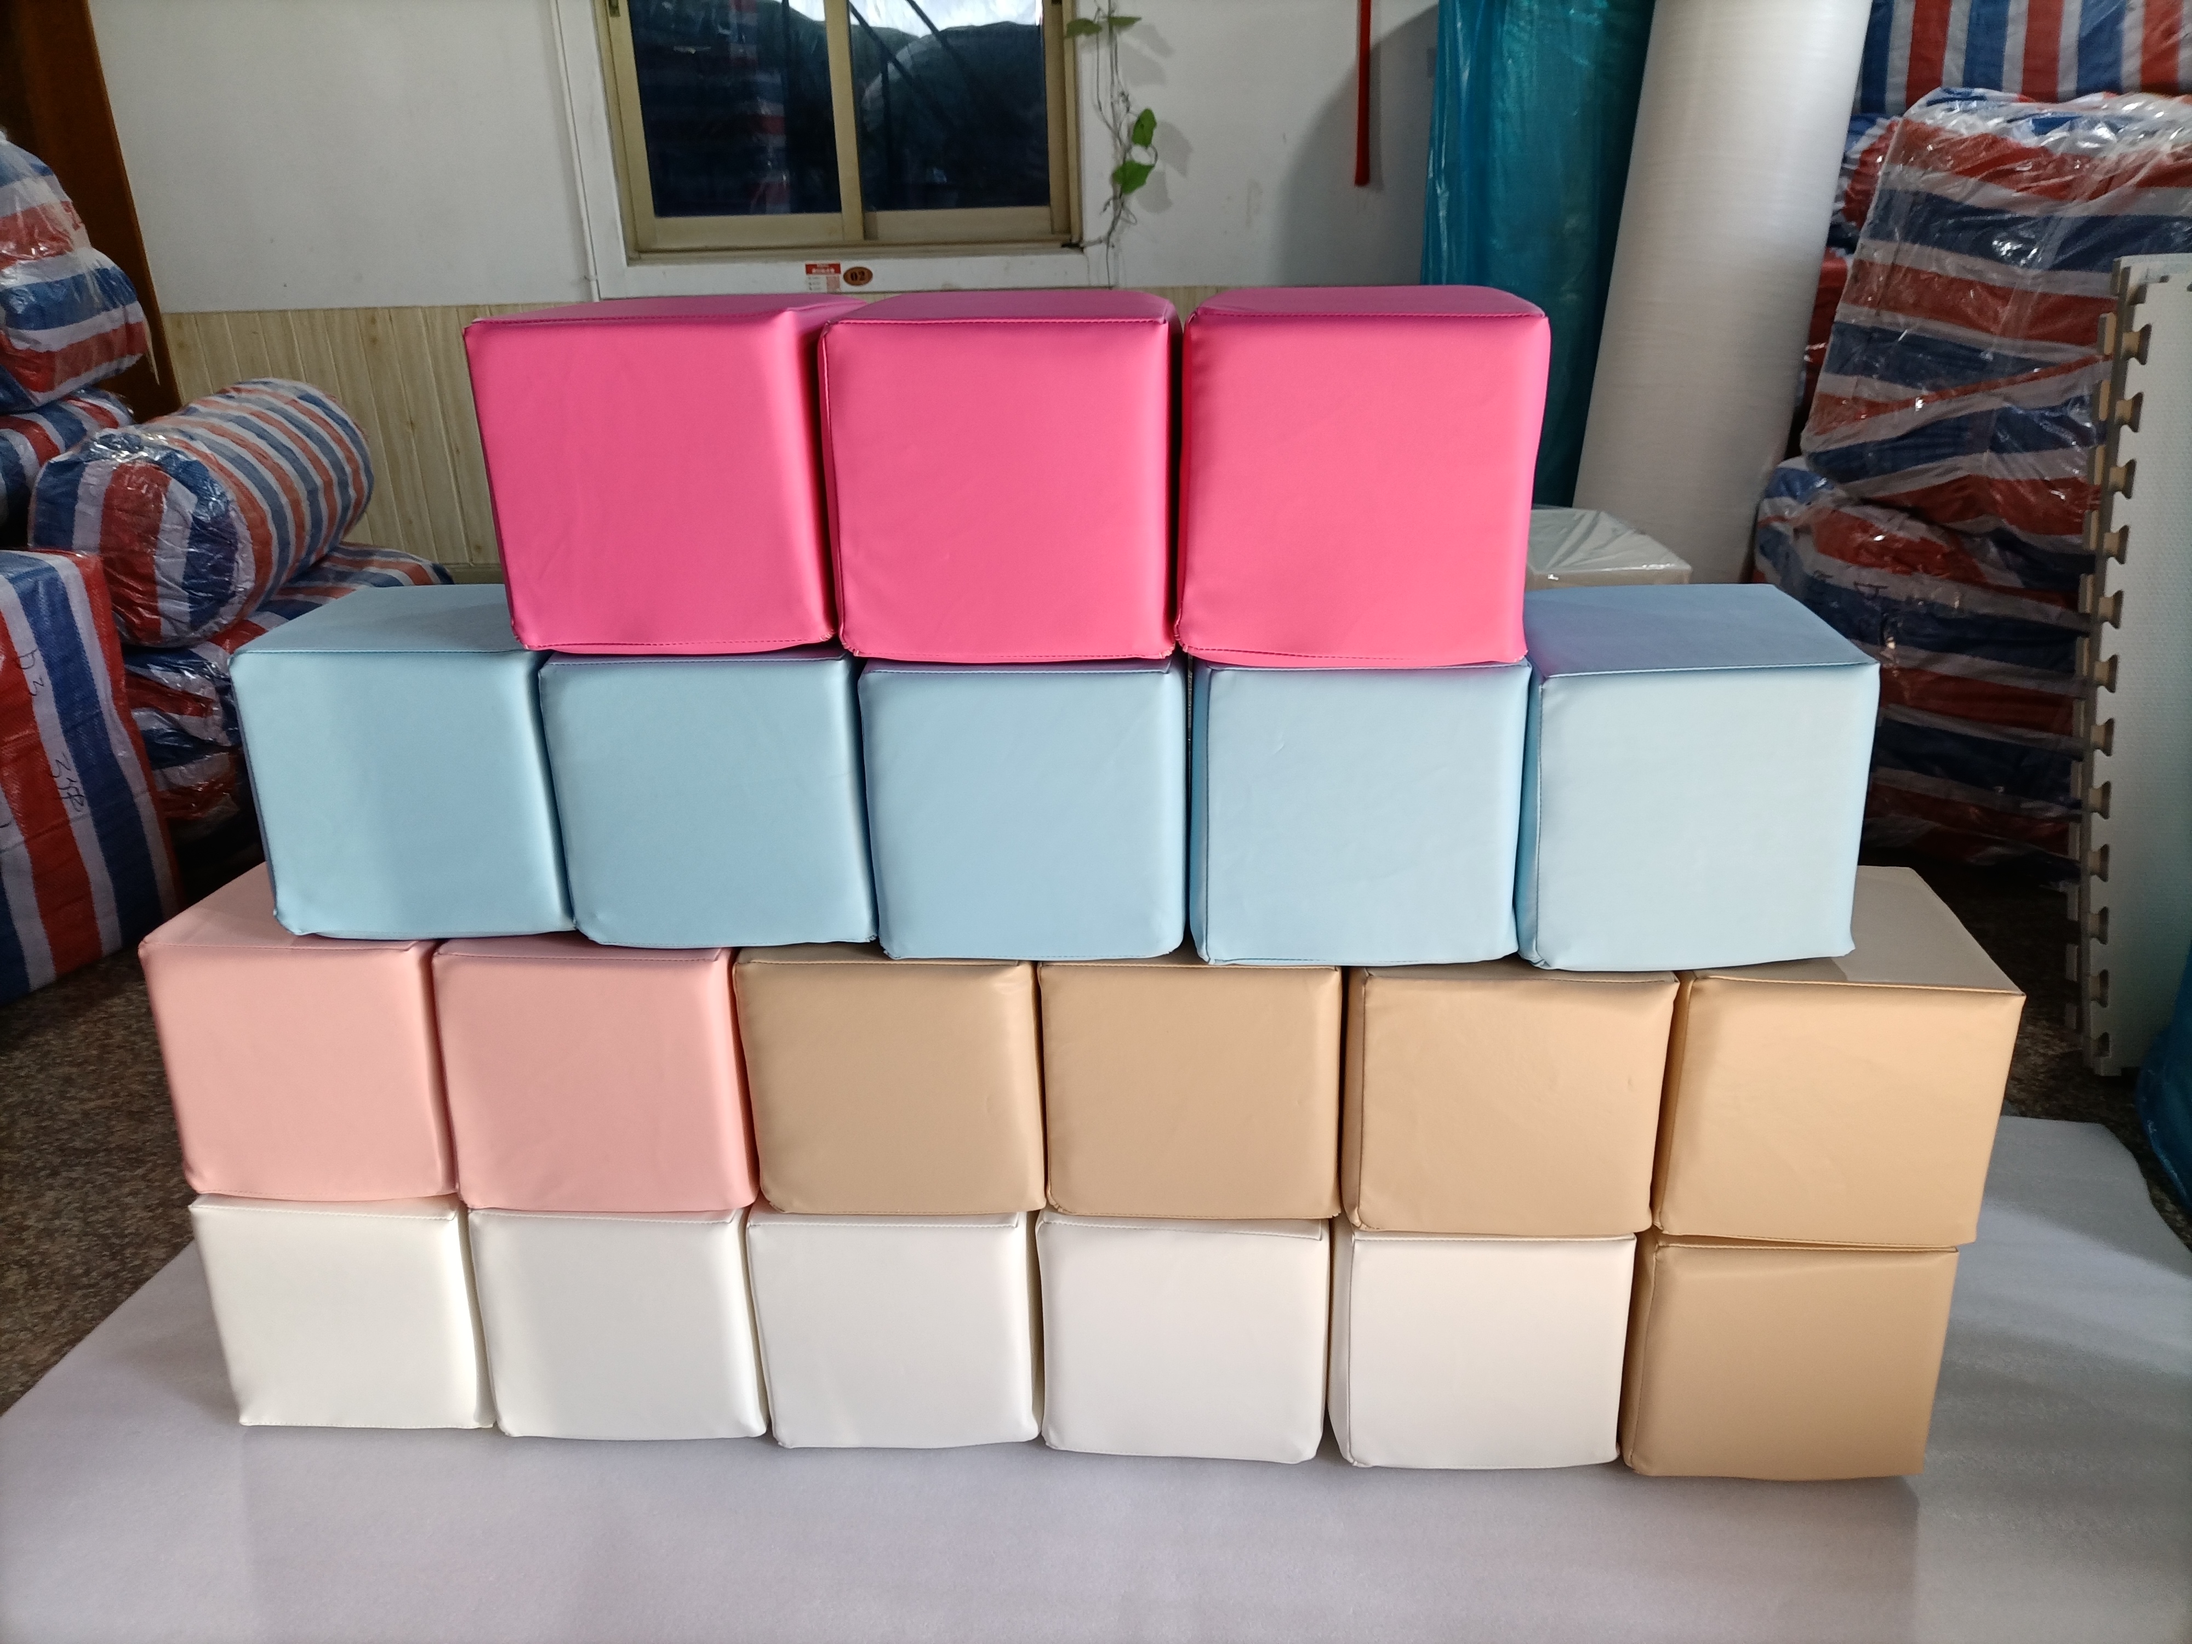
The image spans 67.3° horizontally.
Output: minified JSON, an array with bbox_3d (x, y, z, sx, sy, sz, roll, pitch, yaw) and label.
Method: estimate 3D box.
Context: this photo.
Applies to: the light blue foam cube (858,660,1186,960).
[{"bbox_3d":[-0.050,-0.053,1.428,0.253,0.251,0.253,0,23,2],"label":"light blue foam cube"}]

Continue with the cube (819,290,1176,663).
[{"bbox_3d":[-0.062,-0.293,1.354,0.253,0.251,0.253,0,23,3],"label":"cube"}]

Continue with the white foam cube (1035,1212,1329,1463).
[{"bbox_3d":[0.084,0.420,1.592,0.253,0.251,0.253,0,23,3],"label":"white foam cube"}]

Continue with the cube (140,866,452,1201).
[{"bbox_3d":[-0.711,0.184,1.612,0.264,0.263,0.261,0,21,3],"label":"cube"}]

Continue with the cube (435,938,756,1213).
[{"bbox_3d":[-0.437,0.189,1.588,0.264,0.263,0.261,0,21,2],"label":"cube"}]

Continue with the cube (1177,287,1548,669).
[{"bbox_3d":[0.210,-0.293,1.351,0.264,0.263,0.261,1,21,6],"label":"cube"}]

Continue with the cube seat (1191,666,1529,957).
[{"bbox_3d":[0.215,-0.051,1.413,0.253,0.251,0.253,-1,23,1],"label":"cube seat"}]

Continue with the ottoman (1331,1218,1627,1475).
[{"bbox_3d":[0.351,0.422,1.576,0.253,0.251,0.253,-1,23,1],"label":"ottoman"}]

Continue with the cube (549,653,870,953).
[{"bbox_3d":[-0.316,-0.058,1.492,0.264,0.263,0.261,0,21,3],"label":"cube"}]

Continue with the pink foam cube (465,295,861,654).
[{"bbox_3d":[-0.335,-0.304,1.398,0.264,0.263,0.261,0,21,2],"label":"pink foam cube"}]

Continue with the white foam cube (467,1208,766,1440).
[{"bbox_3d":[-0.445,0.435,1.681,0.264,0.263,0.261,0,21,3],"label":"white foam cube"}]

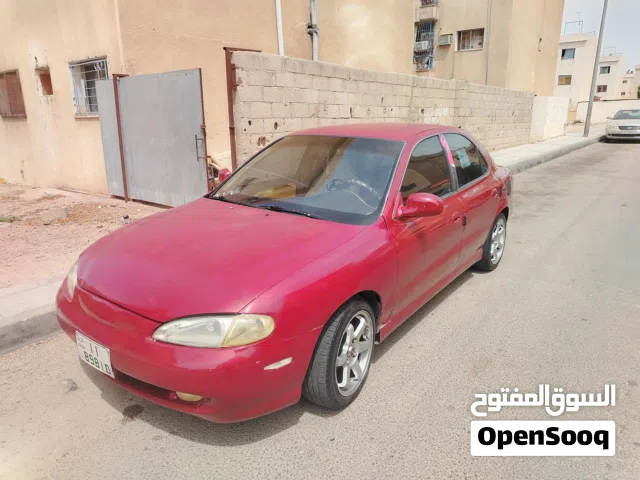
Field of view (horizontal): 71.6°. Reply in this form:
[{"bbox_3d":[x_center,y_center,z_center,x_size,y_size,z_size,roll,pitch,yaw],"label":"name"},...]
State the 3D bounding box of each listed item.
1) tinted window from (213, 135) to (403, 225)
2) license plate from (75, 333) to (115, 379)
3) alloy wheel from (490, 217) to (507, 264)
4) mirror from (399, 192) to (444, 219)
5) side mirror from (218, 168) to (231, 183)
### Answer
[{"bbox_3d":[-0.074,-0.477,3.038,1.380,0.080,0.853,11,50,35],"label":"tinted window"},{"bbox_3d":[-1.020,0.523,2.016,0.295,0.146,0.020,11,20,35],"label":"license plate"},{"bbox_3d":[1.652,0.002,4.301,0.160,0.446,0.446,11,20,35],"label":"alloy wheel"},{"bbox_3d":[0.598,-0.211,2.628,0.240,0.142,0.150,11,20,35],"label":"mirror"},{"bbox_3d":[-0.713,-0.481,3.568,0.240,0.142,0.150,11,20,35],"label":"side mirror"}]

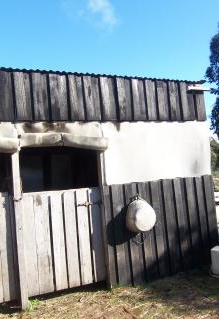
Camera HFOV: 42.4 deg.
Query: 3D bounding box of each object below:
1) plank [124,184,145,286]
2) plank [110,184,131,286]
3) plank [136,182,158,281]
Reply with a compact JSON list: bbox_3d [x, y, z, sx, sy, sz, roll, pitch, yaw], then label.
[{"bbox_3d":[0.320,0.918,3.524,0.165,1.210,0.028,-4,-3,-21],"label":"plank"},{"bbox_3d":[0.193,1.112,4.221,0.211,1.463,0.036,-3,-4,-21],"label":"plank"},{"bbox_3d":[0.595,1.088,4.379,0.211,1.483,0.036,-3,-4,-21],"label":"plank"}]

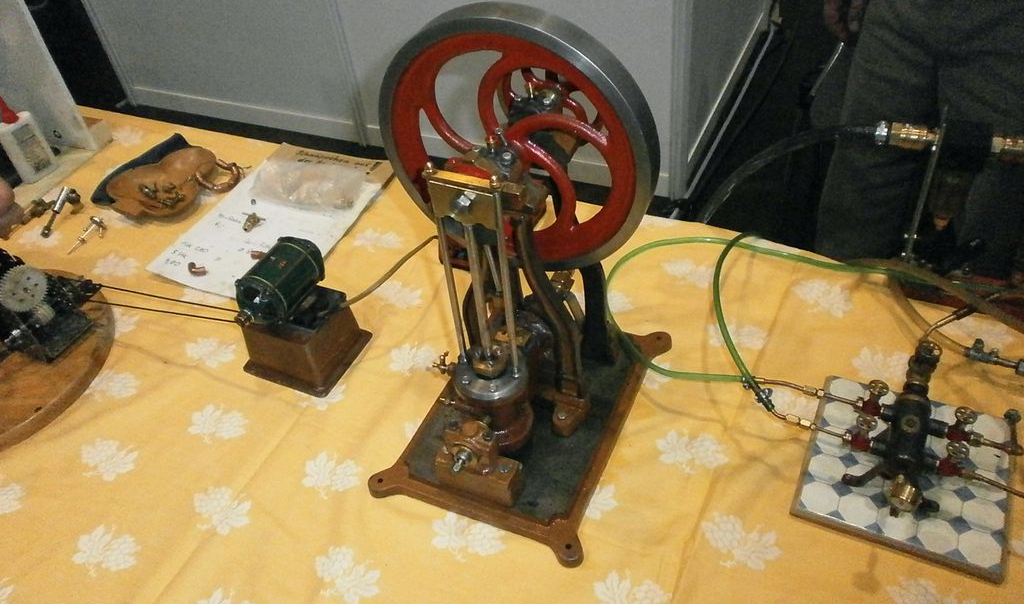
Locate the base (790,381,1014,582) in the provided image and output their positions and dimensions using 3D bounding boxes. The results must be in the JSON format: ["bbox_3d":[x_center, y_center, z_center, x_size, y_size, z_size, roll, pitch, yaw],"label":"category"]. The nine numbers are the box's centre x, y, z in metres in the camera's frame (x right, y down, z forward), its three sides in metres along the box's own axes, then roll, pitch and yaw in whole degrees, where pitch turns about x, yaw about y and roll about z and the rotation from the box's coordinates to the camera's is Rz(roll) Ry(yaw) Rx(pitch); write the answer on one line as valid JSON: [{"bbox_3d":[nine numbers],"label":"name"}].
[{"bbox_3d":[0.342,0.144,0.695,0.159,0.014,0.158,14,49,22],"label":"base"}]

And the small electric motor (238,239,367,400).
[{"bbox_3d":[-0.234,0.012,0.831,0.108,0.136,0.108,16,50,23],"label":"small electric motor"}]

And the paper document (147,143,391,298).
[{"bbox_3d":[-0.309,-0.115,1.062,0.207,0.006,0.293,14,49,22],"label":"paper document"}]

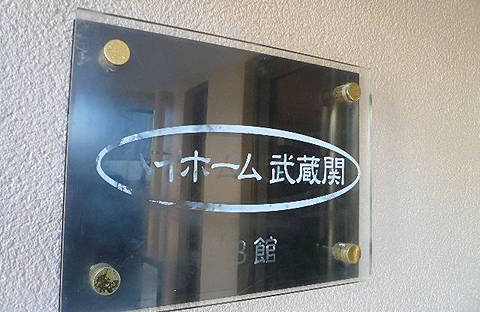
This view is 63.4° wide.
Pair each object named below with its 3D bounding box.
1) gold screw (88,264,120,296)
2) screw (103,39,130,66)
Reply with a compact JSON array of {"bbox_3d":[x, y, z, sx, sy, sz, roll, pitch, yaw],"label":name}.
[{"bbox_3d":[-0.131,0.117,0.373,0.025,0.025,0.025,3,-4,-28],"label":"gold screw"},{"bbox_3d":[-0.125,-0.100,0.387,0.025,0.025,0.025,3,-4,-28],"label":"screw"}]

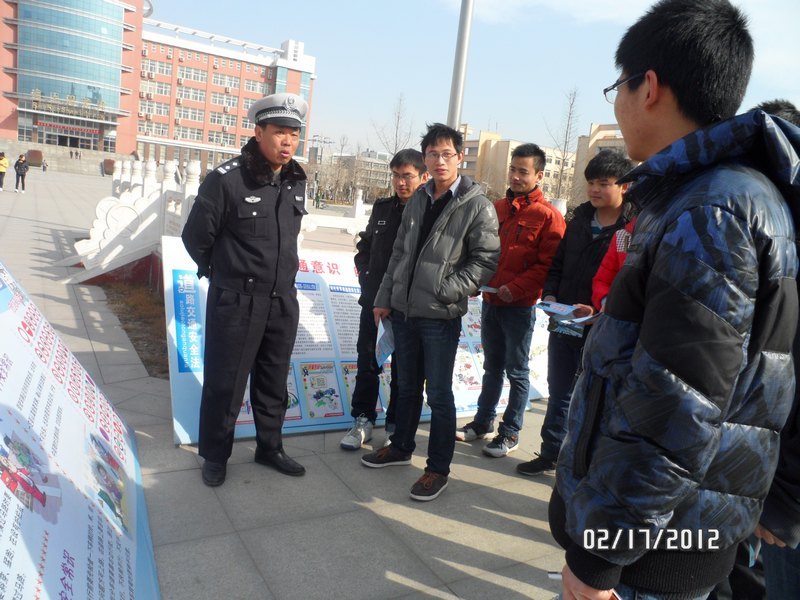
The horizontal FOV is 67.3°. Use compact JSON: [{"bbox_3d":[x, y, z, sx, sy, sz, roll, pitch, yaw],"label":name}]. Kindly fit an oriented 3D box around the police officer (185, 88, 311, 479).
[{"bbox_3d":[-0.681,-0.047,2.846,0.560,1.790,0.430,-1,12,-42],"label":"police officer"}]

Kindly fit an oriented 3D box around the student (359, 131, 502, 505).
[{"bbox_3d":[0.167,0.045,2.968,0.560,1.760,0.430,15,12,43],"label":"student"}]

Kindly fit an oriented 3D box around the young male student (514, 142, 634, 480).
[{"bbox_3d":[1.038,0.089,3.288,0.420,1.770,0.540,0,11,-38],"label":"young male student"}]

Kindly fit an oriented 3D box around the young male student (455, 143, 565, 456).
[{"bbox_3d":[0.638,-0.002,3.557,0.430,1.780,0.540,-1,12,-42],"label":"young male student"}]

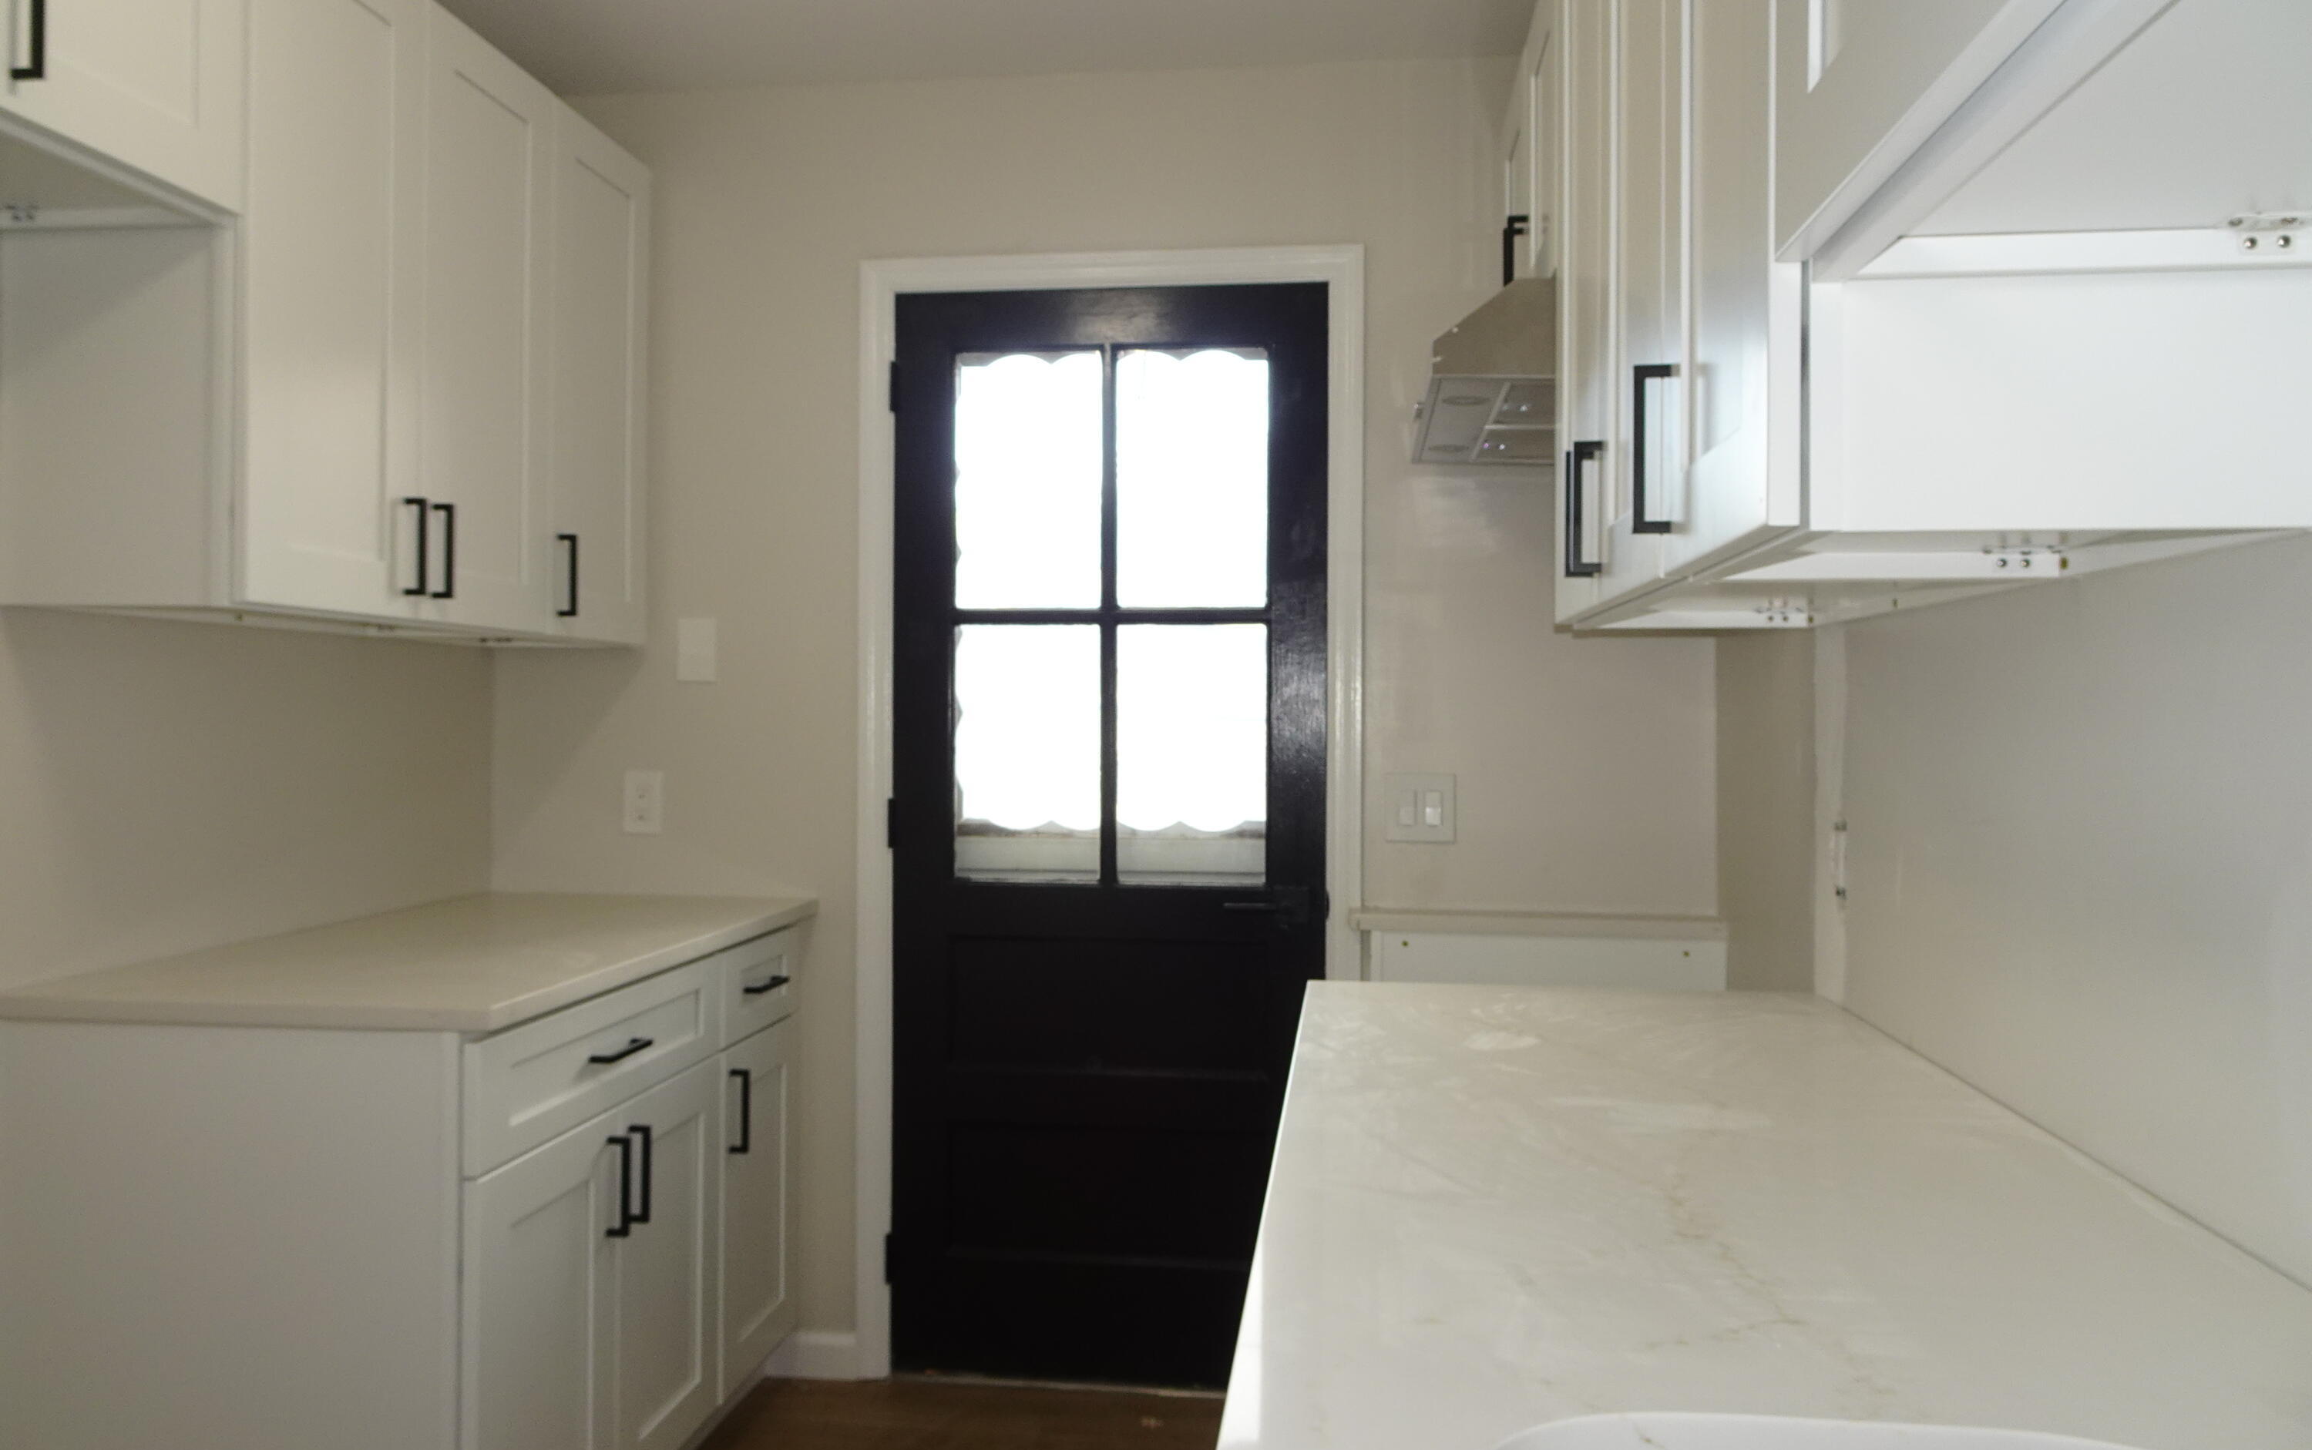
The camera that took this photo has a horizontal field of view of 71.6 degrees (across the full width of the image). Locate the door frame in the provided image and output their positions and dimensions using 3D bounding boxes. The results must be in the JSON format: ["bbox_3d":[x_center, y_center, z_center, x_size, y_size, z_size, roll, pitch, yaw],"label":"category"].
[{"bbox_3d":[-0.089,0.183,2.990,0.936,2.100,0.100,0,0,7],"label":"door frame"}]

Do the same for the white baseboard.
[{"bbox_3d":[-0.655,1.188,3.027,0.190,0.085,0.014,0,0,7],"label":"white baseboard"}]

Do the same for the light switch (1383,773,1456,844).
[{"bbox_3d":[0.477,0.152,2.883,0.122,0.122,0.012,0,0,7],"label":"light switch"}]

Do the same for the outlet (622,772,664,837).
[{"bbox_3d":[-0.981,0.148,3.066,0.073,0.117,0.010,0,0,7],"label":"outlet"}]

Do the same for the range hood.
[{"bbox_3d":[0.667,-0.523,2.460,0.512,0.132,0.755,0,0,7],"label":"range hood"}]

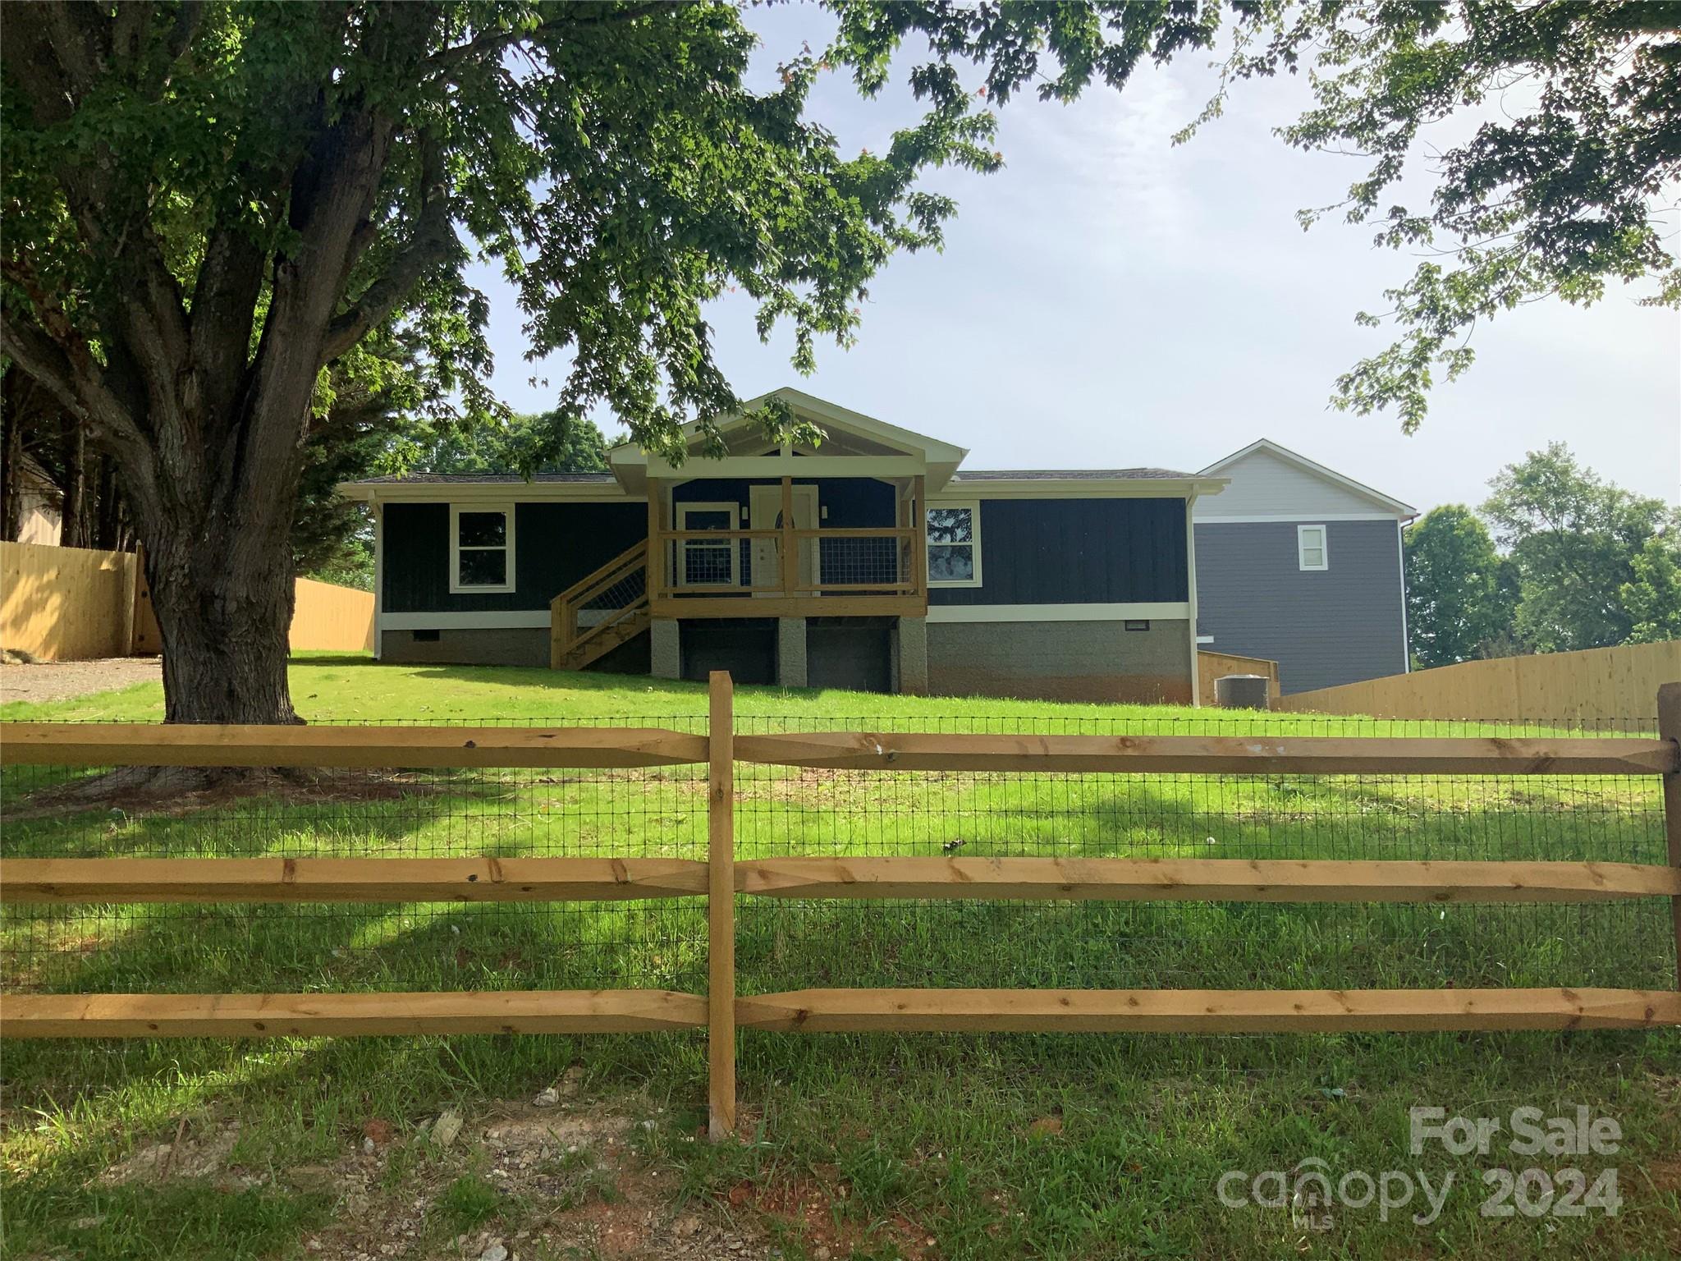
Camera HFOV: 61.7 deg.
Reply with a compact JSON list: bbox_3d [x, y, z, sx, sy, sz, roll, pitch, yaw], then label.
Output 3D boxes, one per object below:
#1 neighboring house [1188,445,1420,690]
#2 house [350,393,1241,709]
[{"bbox_3d":[12.305,-0.896,45.846,8.969,8.415,10.500,-1,-5,-1],"label":"neighboring house"},{"bbox_3d":[-0.977,-0.878,27.470,15.332,5.045,11.200,-1,-5,-3],"label":"house"}]

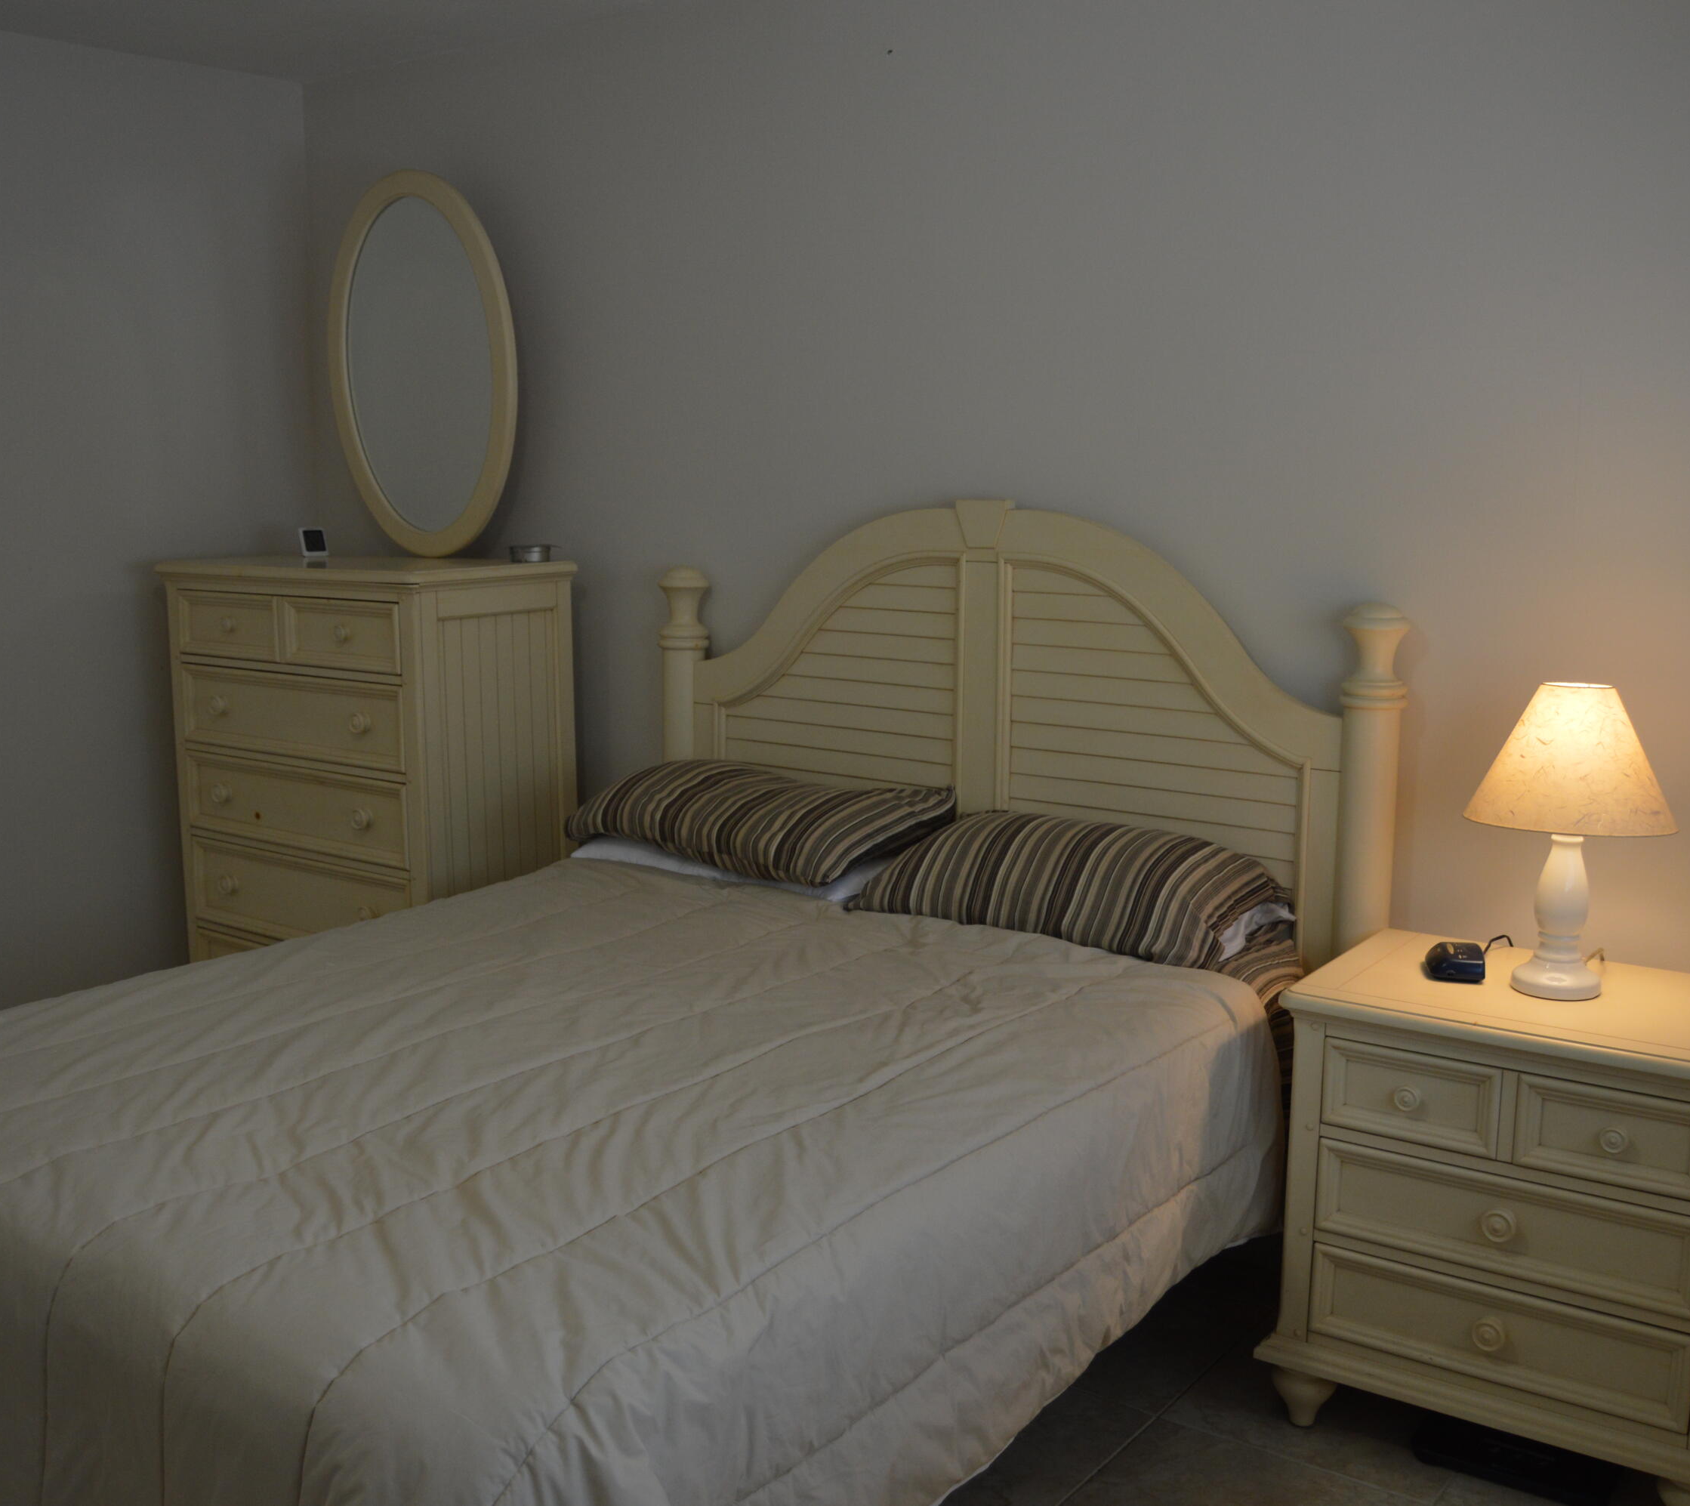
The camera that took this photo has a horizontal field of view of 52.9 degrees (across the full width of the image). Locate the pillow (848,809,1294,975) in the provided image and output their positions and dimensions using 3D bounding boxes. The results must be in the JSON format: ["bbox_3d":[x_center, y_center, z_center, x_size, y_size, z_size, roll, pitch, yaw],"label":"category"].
[{"bbox_3d":[0.404,0.231,3.094,0.730,0.165,0.430,7,18,38],"label":"pillow"}]

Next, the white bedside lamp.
[{"bbox_3d":[1.110,0.127,2.609,0.310,0.475,0.310,7,11,38],"label":"white bedside lamp"}]

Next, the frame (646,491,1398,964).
[{"bbox_3d":[0.270,0.212,3.505,1.750,1.453,0.115,7,11,38],"label":"frame"}]

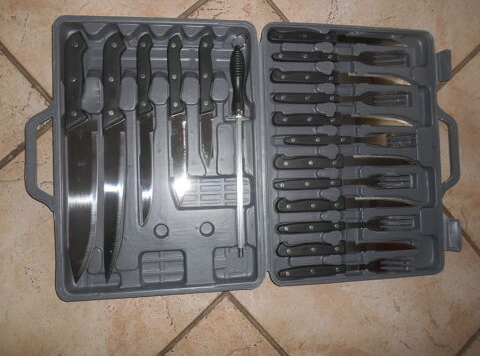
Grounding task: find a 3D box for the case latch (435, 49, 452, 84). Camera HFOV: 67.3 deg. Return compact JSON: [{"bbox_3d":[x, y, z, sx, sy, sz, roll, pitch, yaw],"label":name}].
[{"bbox_3d":[0.314,-0.173,0.562,0.026,0.012,0.050,-2,89,-9],"label":"case latch"}]

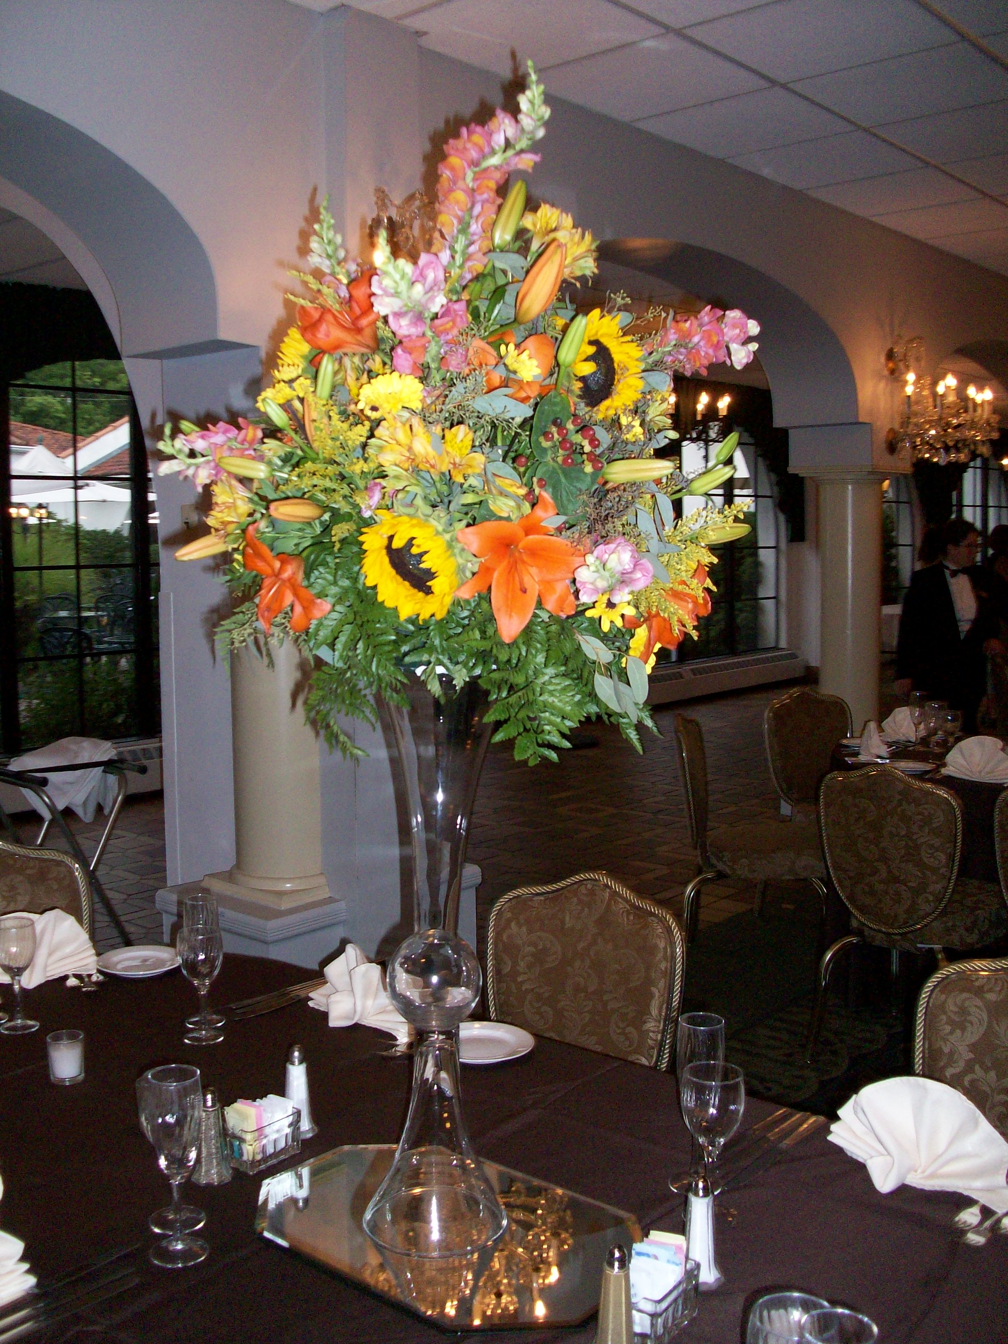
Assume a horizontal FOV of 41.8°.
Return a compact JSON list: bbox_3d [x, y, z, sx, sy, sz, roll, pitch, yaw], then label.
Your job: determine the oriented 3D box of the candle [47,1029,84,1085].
[{"bbox_3d":[-0.691,0.610,2.085,0.057,0.068,0.057,0,6,0],"label":"candle"}]

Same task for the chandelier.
[{"bbox_3d":[2.031,-1.254,6.100,0.460,0.560,0.460,5,8,41],"label":"chandelier"}]

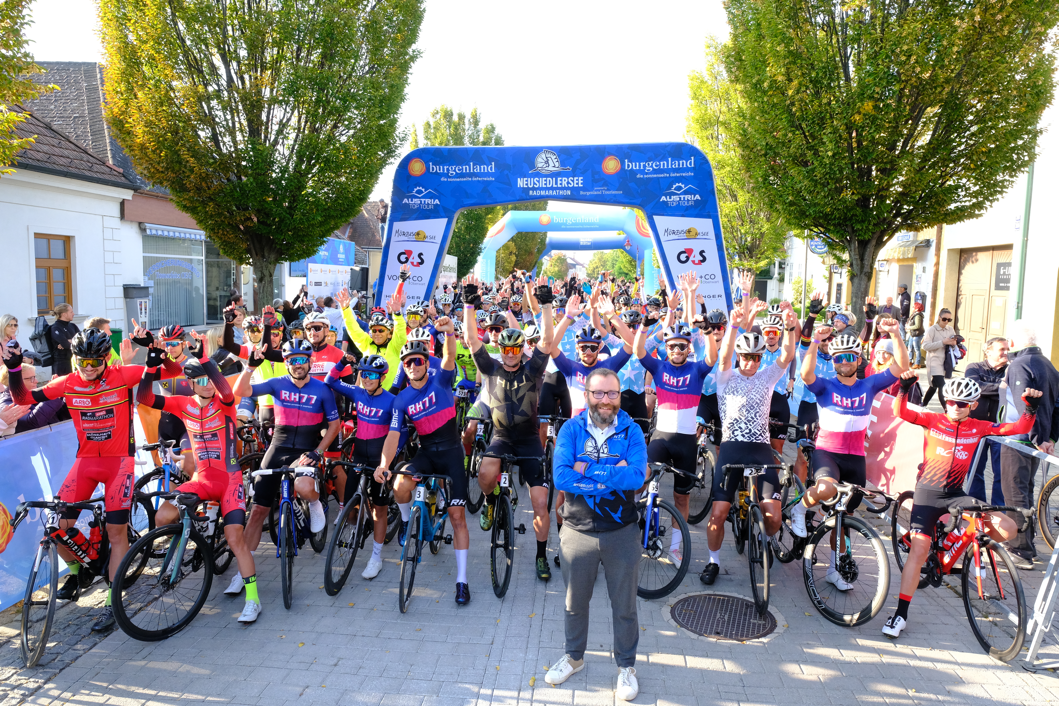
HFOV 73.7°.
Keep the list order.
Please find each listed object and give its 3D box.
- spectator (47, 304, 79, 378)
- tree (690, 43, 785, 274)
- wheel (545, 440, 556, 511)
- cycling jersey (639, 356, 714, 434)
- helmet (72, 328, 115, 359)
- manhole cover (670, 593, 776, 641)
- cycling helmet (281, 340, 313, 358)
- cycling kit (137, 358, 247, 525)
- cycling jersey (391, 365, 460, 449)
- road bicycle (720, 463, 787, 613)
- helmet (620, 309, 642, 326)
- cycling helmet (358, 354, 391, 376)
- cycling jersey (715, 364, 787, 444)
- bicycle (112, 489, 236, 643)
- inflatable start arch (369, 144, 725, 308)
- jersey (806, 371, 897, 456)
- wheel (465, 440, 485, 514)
[{"bbox_3d":[-6.323,0.227,9.675,0.360,1.800,0.500,0,5,0],"label":"spectator"},{"bbox_3d":[6.600,-4.710,20.419,4.400,9.500,4.400,0,6,0],"label":"tree"},{"bbox_3d":[0.190,1.178,6.609,0.090,0.676,0.676,-1,6,-5],"label":"wheel"},{"bbox_3d":[1.098,0.314,5.250,0.530,0.550,0.290,2,6,14],"label":"cycling jersey"},{"bbox_3d":[-2.793,-0.061,4.518,0.220,0.180,0.290,-1,14,-12],"label":"helmet"},{"bbox_3d":[1.237,1.702,4.531,0.650,0.030,0.650,0,6,0],"label":"manhole cover"},{"bbox_3d":[-1.536,-0.010,4.687,0.205,0.160,0.270,-1,5,-14],"label":"cycling helmet"},{"bbox_3d":[-2.029,0.536,4.270,0.600,0.960,0.450,1,5,6],"label":"cycling kit"},{"bbox_3d":[-0.667,0.344,4.520,0.450,0.550,0.320,0,5,-3],"label":"cycling jersey"},{"bbox_3d":[1.586,1.133,5.061,0.430,0.990,1.660,1,6,10],"label":"road bicycle"},{"bbox_3d":[1.074,-0.371,7.452,0.210,0.180,0.280,1,14,8],"label":"helmet"},{"bbox_3d":[-1.050,0.089,4.757,0.205,0.160,0.270,1,5,9],"label":"cycling helmet"},{"bbox_3d":[1.578,0.359,5.015,0.520,0.560,0.300,1,6,8],"label":"cycling jersey"},{"bbox_3d":[-2.290,1.227,4.734,0.450,0.970,1.640,0,6,-2],"label":"bicycle"},{"bbox_3d":[0.440,-1.489,13.116,7.000,4.620,0.800,0,6,4],"label":"inflatable start arch"},{"bbox_3d":[2.214,0.409,4.850,0.580,0.550,0.300,2,6,12],"label":"jersey"},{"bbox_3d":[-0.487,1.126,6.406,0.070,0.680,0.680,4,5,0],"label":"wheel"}]

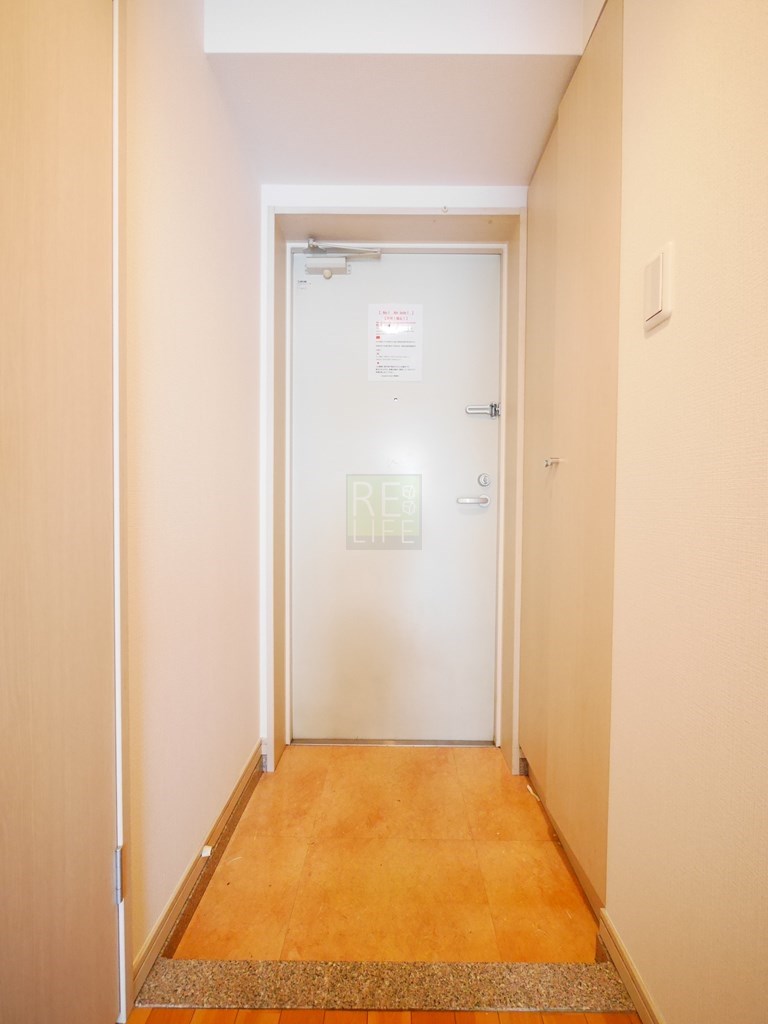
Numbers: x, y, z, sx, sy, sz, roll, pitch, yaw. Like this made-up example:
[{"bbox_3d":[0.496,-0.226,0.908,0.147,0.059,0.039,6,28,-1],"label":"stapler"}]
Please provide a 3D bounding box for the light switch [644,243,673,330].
[{"bbox_3d":[0.475,-0.390,0.723,0.010,0.120,0.068,0,1,1],"label":"light switch"}]

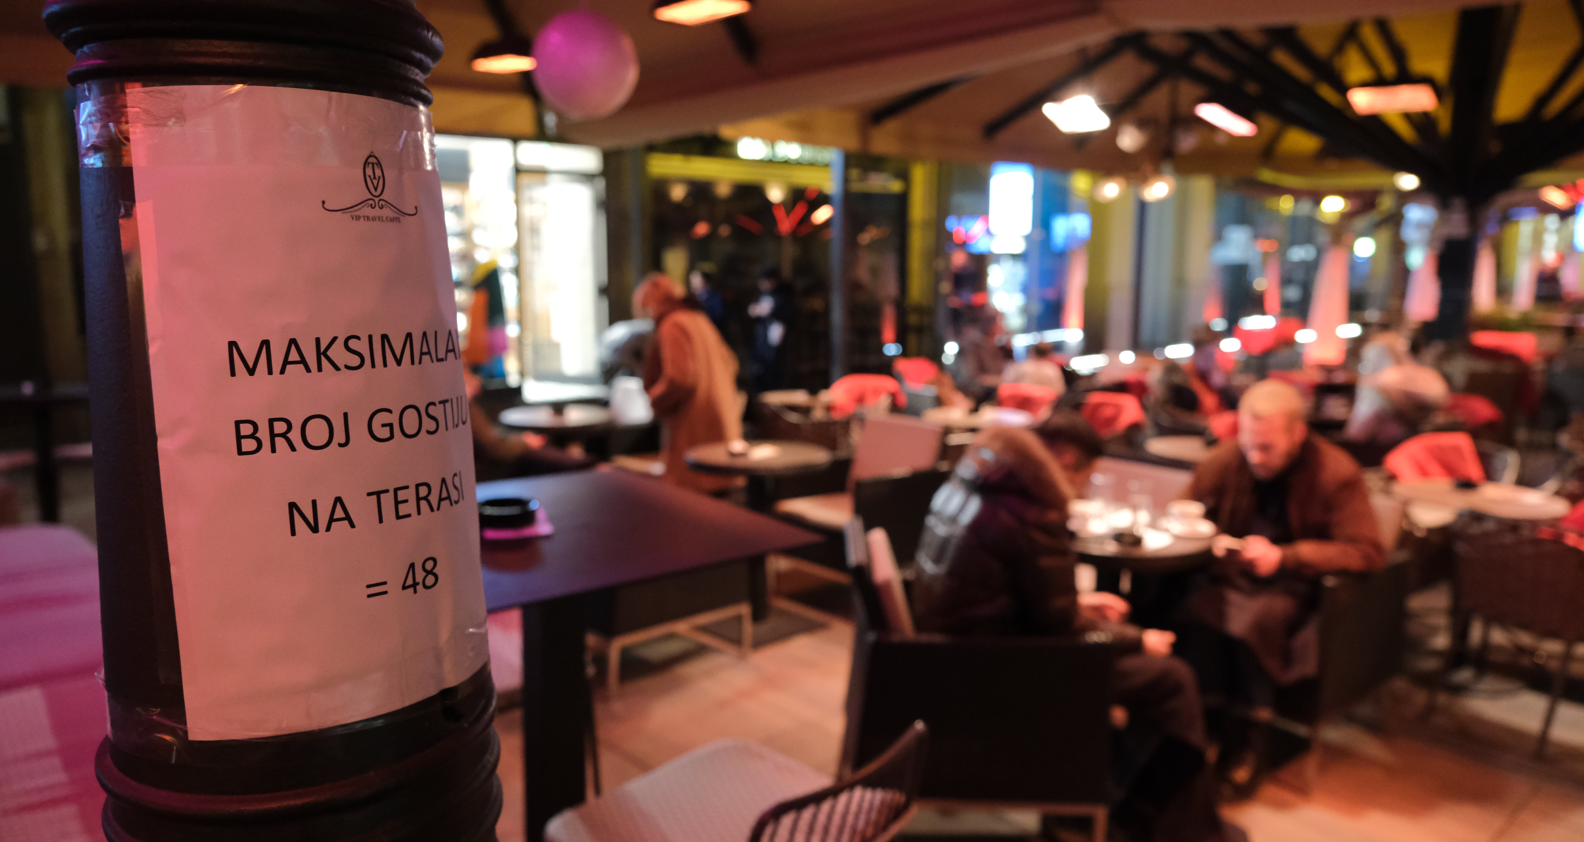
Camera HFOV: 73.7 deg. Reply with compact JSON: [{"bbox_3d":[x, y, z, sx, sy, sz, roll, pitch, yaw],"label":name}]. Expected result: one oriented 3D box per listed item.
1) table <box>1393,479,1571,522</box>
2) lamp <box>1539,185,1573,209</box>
[{"bbox_3d":[2.447,0.638,3.816,0.600,0.740,0.600,0,9,0],"label":"table"},{"bbox_3d":[8.322,-2.467,11.500,0.400,0.130,0.250,-5,11,-30],"label":"lamp"}]

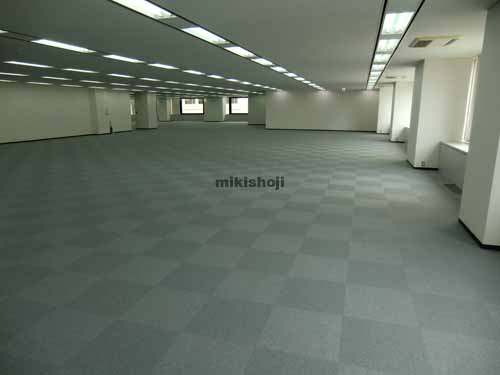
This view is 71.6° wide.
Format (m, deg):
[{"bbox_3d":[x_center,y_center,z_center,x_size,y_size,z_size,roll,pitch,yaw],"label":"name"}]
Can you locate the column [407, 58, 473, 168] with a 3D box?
[{"bbox_3d":[4.689,-1.816,8.695,1.000,2.522,1.380,3,13,17],"label":"column"}]

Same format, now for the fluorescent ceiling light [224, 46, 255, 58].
[{"bbox_3d":[-0.134,-2.480,6.308,0.290,0.060,1.210,4,14,17],"label":"fluorescent ceiling light"}]

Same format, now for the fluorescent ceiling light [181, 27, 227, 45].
[{"bbox_3d":[-0.641,-2.290,5.213,0.330,0.080,1.230,3,13,17],"label":"fluorescent ceiling light"}]

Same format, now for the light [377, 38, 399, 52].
[{"bbox_3d":[2.296,-2.364,5.759,0.290,0.060,1.210,4,14,17],"label":"light"}]

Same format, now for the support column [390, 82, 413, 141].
[{"bbox_3d":[6.914,-3.377,15.546,1.000,2.522,1.350,3,13,17],"label":"support column"}]

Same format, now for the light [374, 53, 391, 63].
[{"bbox_3d":[2.923,-2.880,7.669,0.330,0.080,1.270,3,13,17],"label":"light"}]

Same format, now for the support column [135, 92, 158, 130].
[{"bbox_3d":[-7.370,-5.370,24.470,0.960,2.410,1.030,4,14,17],"label":"support column"}]

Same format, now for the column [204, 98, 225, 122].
[{"bbox_3d":[-3.635,-7.950,35.200,1.800,2.522,0.900,3,13,17],"label":"column"}]

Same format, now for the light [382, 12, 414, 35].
[{"bbox_3d":[1.798,-2.014,4.247,0.290,0.060,1.210,4,14,17],"label":"light"}]

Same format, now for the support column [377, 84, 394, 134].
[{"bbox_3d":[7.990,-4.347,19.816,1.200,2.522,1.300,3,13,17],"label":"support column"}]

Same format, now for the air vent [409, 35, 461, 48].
[{"bbox_3d":[2.853,-2.270,5.362,0.650,0.060,1.040,4,14,17],"label":"air vent"}]

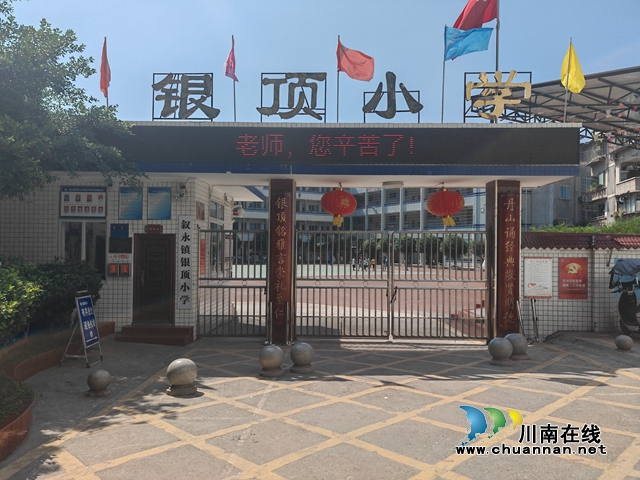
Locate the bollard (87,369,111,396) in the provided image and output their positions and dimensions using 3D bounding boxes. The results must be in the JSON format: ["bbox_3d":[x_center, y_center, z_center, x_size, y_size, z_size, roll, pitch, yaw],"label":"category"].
[{"bbox_3d":[-2.922,1.871,6.600,0.317,0.309,0.317,1,-1,3],"label":"bollard"}]

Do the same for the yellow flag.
[{"bbox_3d":[5.027,-3.424,9.900,0.496,1.045,0.280,1,-1,3],"label":"yellow flag"}]

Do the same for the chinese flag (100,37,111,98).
[{"bbox_3d":[-4.460,-3.589,10.400,0.225,1.281,0.250,1,-1,3],"label":"chinese flag"}]

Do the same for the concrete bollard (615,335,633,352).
[{"bbox_3d":[5.346,1.811,8.750,0.320,0.320,0.320,1,-1,1],"label":"concrete bollard"}]

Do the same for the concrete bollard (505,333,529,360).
[{"bbox_3d":[3.417,1.838,8.680,0.410,0.430,0.410,1,-1,1],"label":"concrete bollard"}]

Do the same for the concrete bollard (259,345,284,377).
[{"bbox_3d":[-0.784,1.951,8.150,0.408,0.458,0.408,1,-1,3],"label":"concrete bollard"}]

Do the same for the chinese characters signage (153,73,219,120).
[{"bbox_3d":[-2.849,-3.045,10.615,1.400,1.000,0.140,1,-1,1],"label":"chinese characters signage"}]

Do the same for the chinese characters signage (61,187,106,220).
[{"bbox_3d":[-5.291,-0.839,11.169,1.030,0.710,0.050,1,-1,1],"label":"chinese characters signage"}]

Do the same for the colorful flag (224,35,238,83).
[{"bbox_3d":[-1.803,-3.703,10.200,0.296,0.971,0.250,1,-1,3],"label":"colorful flag"}]

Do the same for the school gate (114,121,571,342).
[{"bbox_3d":[0.530,-0.095,11.000,9.650,4.600,1.600,1,-1,1],"label":"school gate"}]

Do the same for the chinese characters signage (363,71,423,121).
[{"bbox_3d":[1.527,-3.033,10.515,1.250,1.030,0.140,1,-1,1],"label":"chinese characters signage"}]

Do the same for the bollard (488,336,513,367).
[{"bbox_3d":[2.955,1.814,8.150,0.410,0.430,0.410,1,-1,1],"label":"bollard"}]

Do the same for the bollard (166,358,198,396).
[{"bbox_3d":[-1.876,1.837,6.800,0.414,0.446,0.414,1,-1,3],"label":"bollard"}]

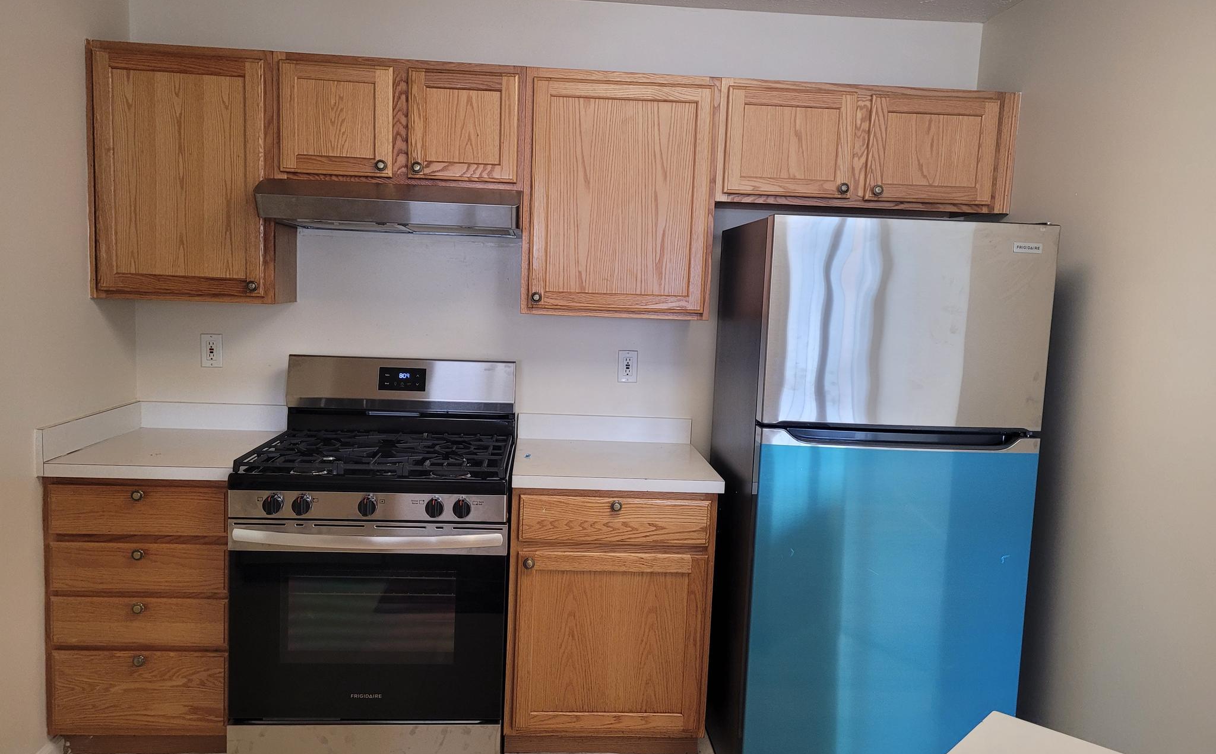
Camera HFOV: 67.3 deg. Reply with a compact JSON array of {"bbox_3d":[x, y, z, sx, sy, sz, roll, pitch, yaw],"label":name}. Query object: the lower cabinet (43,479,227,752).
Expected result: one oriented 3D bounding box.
[{"bbox_3d":[-1.350,0.682,2.899,0.535,0.861,0.630,2,6,-4],"label":"lower cabinet"}]

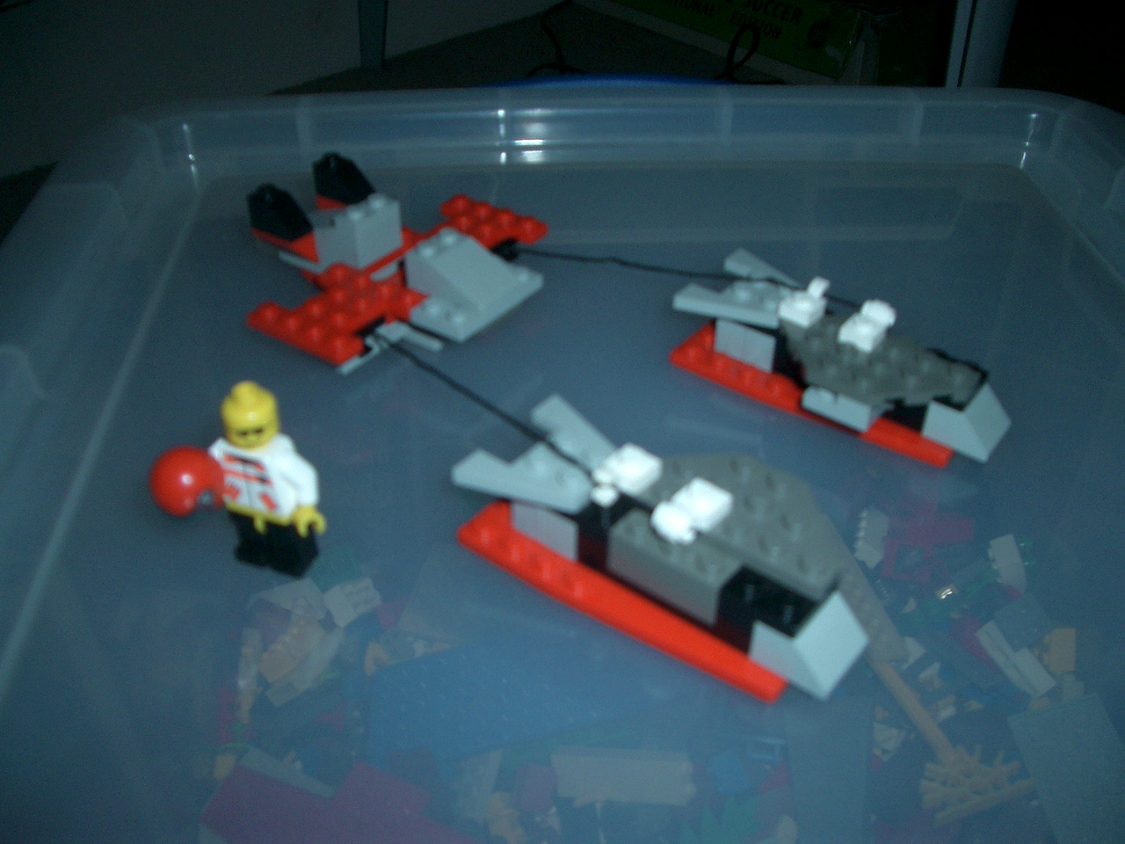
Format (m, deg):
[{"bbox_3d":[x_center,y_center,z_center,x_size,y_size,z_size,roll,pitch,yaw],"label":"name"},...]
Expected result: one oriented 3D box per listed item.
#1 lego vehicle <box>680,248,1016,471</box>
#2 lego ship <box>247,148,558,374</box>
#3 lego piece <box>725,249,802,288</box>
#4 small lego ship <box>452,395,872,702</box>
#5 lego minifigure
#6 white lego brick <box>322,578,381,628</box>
[{"bbox_3d":[0.066,-0.015,0.269,0.080,0.025,0.040,26,43,29],"label":"lego vehicle"},{"bbox_3d":[-0.044,-0.044,0.299,0.073,0.032,0.080,24,43,28],"label":"lego ship"},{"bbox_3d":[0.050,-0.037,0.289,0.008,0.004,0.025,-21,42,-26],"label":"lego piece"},{"bbox_3d":[0.023,0.021,0.220,0.080,0.025,0.040,26,43,29],"label":"small lego ship"},{"bbox_3d":[-0.058,0.011,0.219,0.025,0.040,0.012,14,39,17],"label":"lego minifigure"},{"bbox_3d":[-0.091,0.080,0.501,0.016,0.010,0.022,59,19,11],"label":"white lego brick"}]

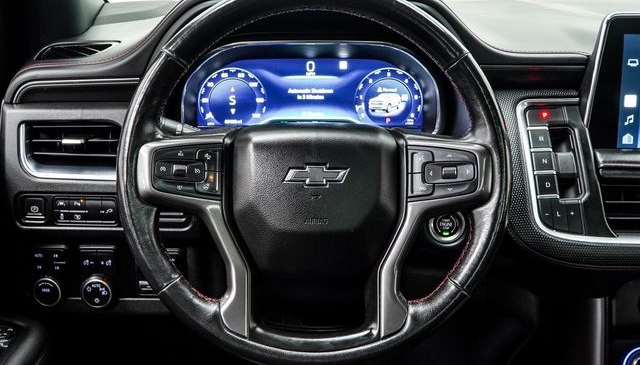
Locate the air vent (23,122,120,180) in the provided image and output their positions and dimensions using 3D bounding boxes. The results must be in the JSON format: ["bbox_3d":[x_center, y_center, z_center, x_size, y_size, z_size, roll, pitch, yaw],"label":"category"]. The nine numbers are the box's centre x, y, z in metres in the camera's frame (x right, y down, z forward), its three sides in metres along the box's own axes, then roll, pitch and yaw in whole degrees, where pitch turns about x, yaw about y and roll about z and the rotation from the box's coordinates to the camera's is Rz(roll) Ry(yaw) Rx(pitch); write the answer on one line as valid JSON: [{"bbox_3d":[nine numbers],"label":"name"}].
[{"bbox_3d":[-0.296,-0.038,0.895,0.123,0.070,0.040,0,0,-2],"label":"air vent"}]

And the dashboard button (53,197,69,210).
[{"bbox_3d":[-0.307,0.025,0.885,0.019,0.015,0.010,0,2,-2],"label":"dashboard button"}]

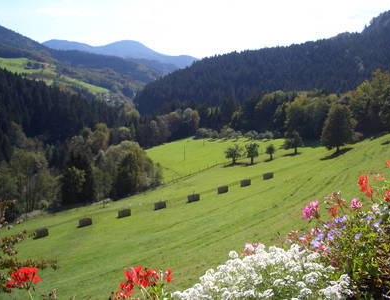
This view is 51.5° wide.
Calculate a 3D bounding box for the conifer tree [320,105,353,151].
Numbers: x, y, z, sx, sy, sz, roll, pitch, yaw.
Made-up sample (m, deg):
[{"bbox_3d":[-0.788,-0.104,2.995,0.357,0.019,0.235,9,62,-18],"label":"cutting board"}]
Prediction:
[{"bbox_3d":[44.139,-6.646,125.000,9.700,14.500,9.700,0,5,0],"label":"conifer tree"}]

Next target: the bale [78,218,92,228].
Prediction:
[{"bbox_3d":[-17.201,11.499,63.700,2.050,1.400,1.350,-3,5,-30],"label":"bale"}]

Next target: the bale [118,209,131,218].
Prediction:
[{"bbox_3d":[-11.771,10.678,68.000,2.050,1.400,1.350,-3,5,-30],"label":"bale"}]

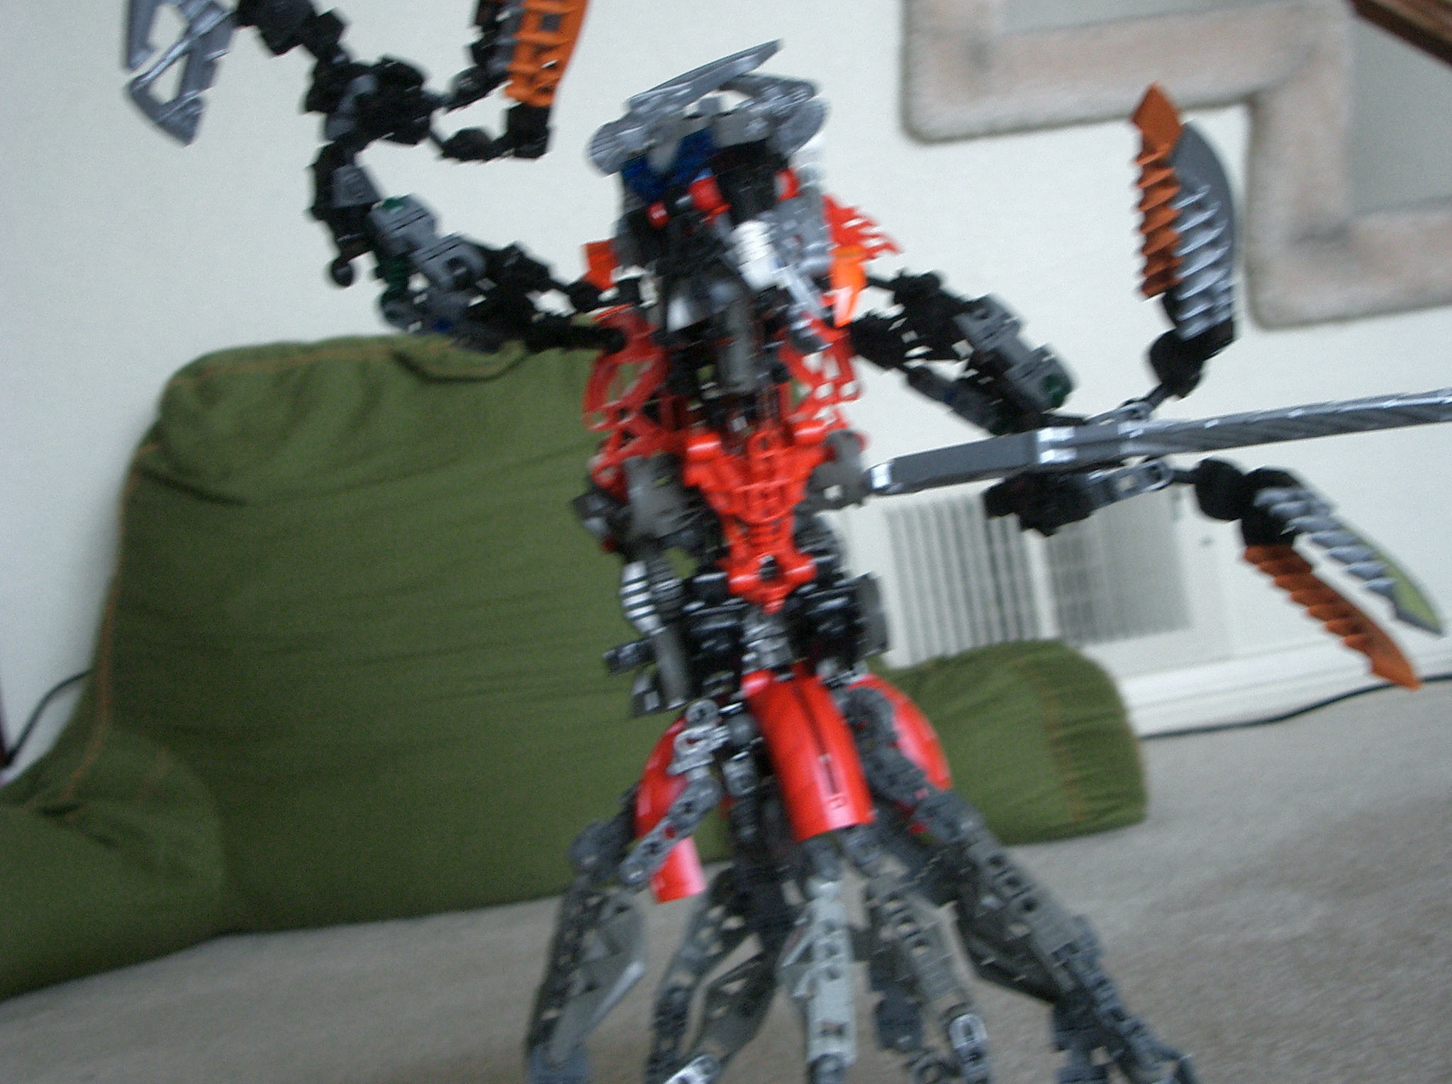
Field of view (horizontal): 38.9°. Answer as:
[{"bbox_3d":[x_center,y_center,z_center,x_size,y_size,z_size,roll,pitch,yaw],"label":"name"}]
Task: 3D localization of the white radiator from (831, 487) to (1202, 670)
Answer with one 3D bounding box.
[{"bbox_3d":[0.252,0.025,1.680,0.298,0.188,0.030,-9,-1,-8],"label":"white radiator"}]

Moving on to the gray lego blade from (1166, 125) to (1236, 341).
[{"bbox_3d":[0.133,-0.086,0.575,0.017,0.060,0.014,-4,-3,12],"label":"gray lego blade"}]

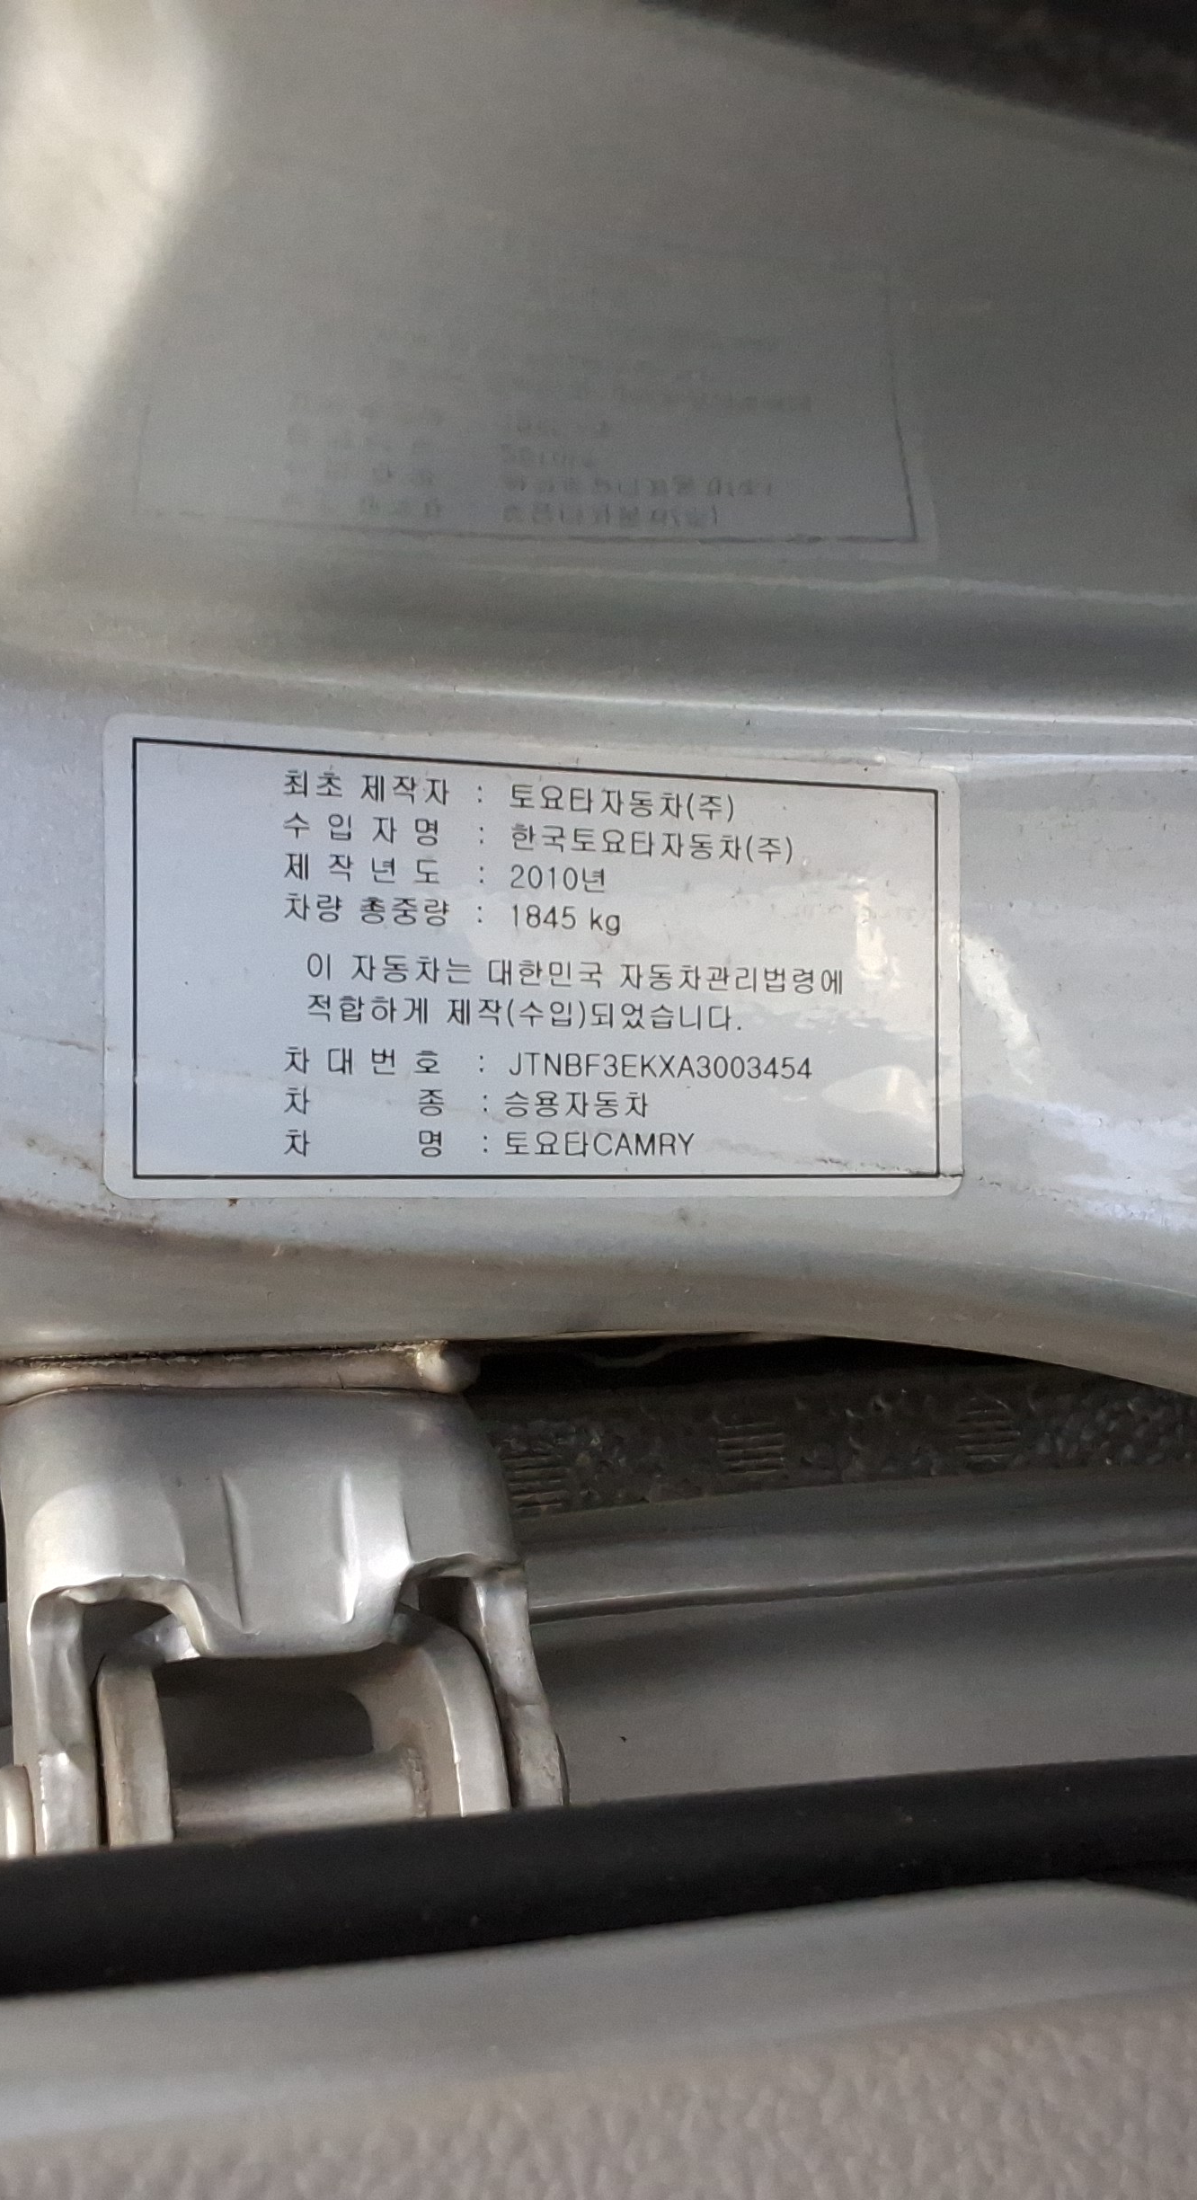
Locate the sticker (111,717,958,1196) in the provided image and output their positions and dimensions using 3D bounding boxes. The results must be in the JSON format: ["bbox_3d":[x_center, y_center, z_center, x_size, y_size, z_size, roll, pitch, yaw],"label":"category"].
[{"bbox_3d":[-0.004,-0.013,0.249,0.001,0.095,0.048,175,95,-69],"label":"sticker"}]

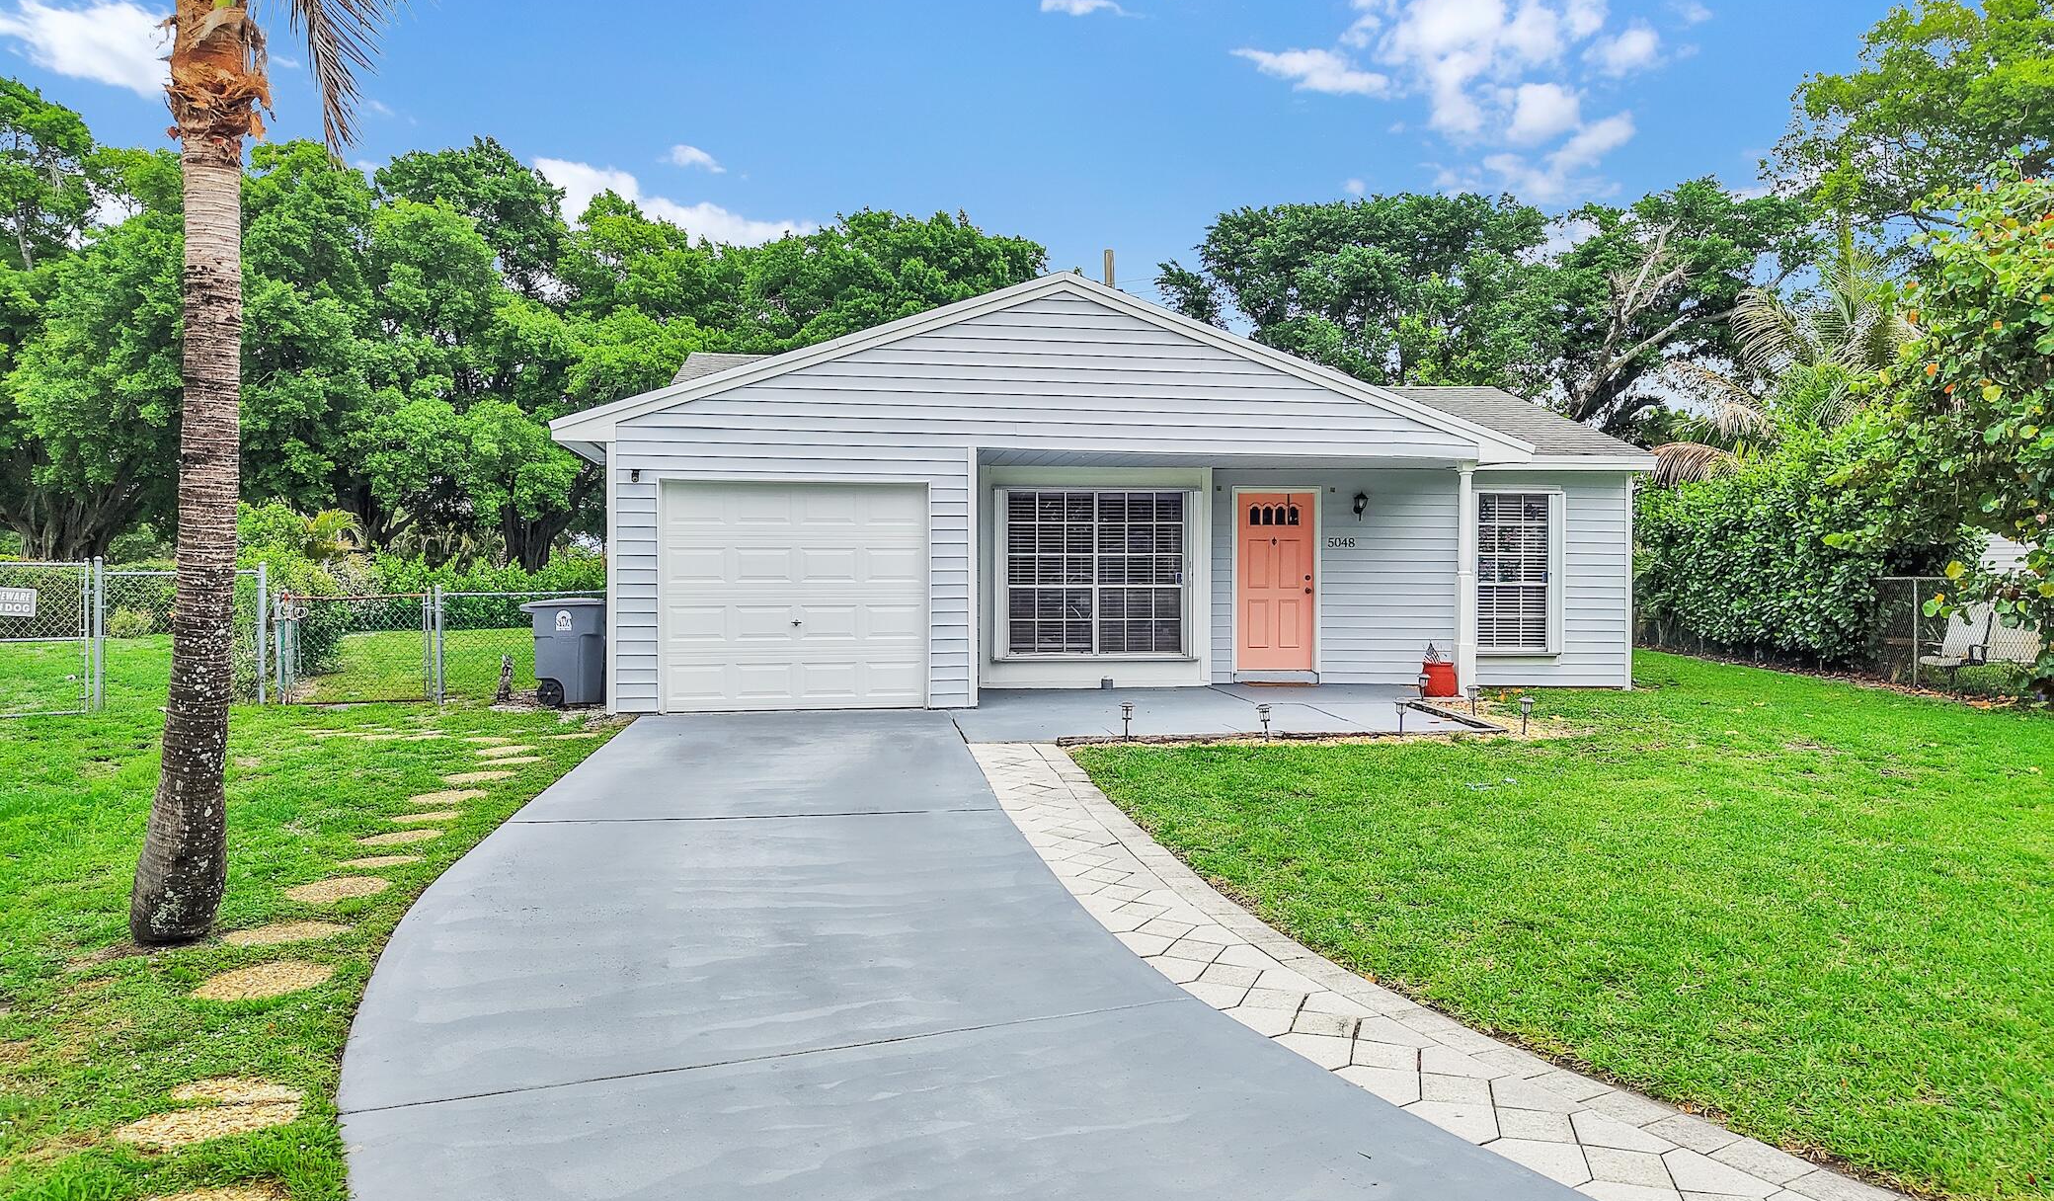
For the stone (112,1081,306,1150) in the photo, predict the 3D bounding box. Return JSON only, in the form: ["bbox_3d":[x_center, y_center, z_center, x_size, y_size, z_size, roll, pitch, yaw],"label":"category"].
[{"bbox_3d":[-2.290,1.487,4.080,0.455,0.050,0.475,0,0,0],"label":"stone"}]

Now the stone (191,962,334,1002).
[{"bbox_3d":[-2.800,1.427,5.240,0.455,0.050,0.450,0,0,0],"label":"stone"}]

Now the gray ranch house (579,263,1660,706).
[{"bbox_3d":[0.790,-1.050,18.200,11.700,4.100,9.600,0,0,-9],"label":"gray ranch house"}]

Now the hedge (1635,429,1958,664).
[{"bbox_3d":[12.000,-0.640,23.000,1.800,3.300,9.800,0,0,9],"label":"hedge"}]

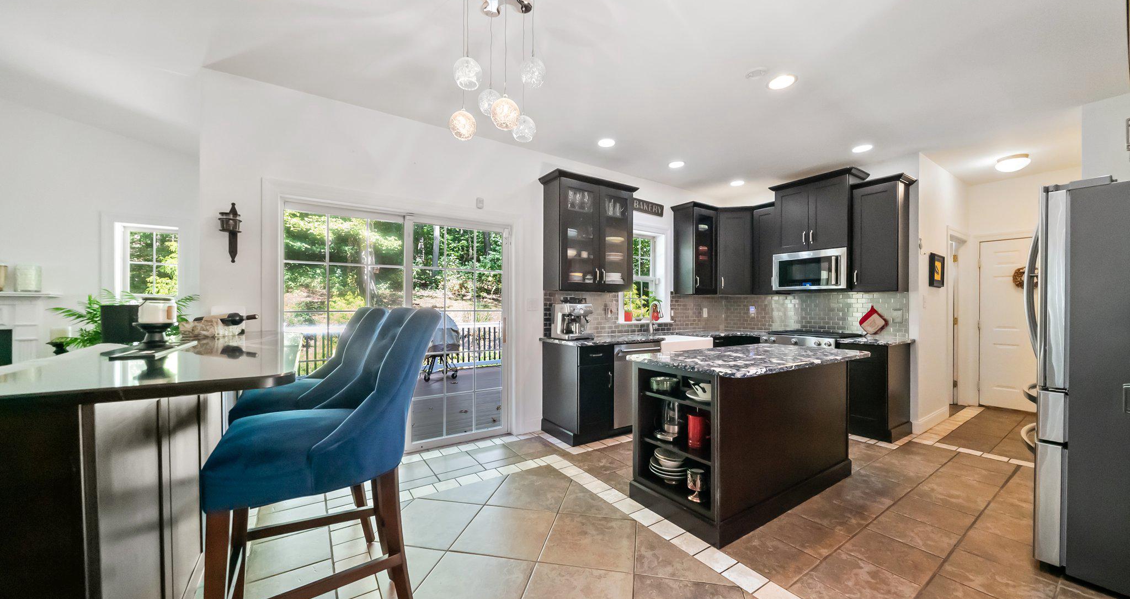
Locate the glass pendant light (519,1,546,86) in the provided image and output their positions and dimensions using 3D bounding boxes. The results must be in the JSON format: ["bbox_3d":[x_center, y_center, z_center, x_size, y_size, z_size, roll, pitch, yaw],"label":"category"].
[{"bbox_3d":[-0.146,-1.185,1.712,0.118,0.430,0.118,0,0,0],"label":"glass pendant light"}]

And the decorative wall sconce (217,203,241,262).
[{"bbox_3d":[-2.130,-0.424,2.414,0.115,0.395,0.130,0,0,-34],"label":"decorative wall sconce"}]

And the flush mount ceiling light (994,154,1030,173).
[{"bbox_3d":[4.426,-1.333,3.723,0.245,0.125,0.245,0,0,-34],"label":"flush mount ceiling light"}]

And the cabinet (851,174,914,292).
[{"bbox_3d":[3.183,-0.624,3.769,0.362,1.086,0.423,0,0,-33],"label":"cabinet"}]

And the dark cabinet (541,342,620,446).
[{"bbox_3d":[0.115,0.849,3.584,0.405,0.890,0.635,0,0,-33],"label":"dark cabinet"}]

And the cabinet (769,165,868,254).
[{"bbox_3d":[2.833,-0.925,4.231,0.456,0.802,0.824,0,0,-33],"label":"cabinet"}]

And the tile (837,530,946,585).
[{"bbox_3d":[1.653,1.296,1.913,0.322,0.010,0.322,0,0,-34],"label":"tile"}]

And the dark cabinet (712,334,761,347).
[{"bbox_3d":[1.928,0.849,4.758,1.000,0.876,0.600,0,0,-33],"label":"dark cabinet"}]

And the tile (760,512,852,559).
[{"bbox_3d":[1.334,1.304,2.112,0.322,0.010,0.322,0,0,-32],"label":"tile"}]

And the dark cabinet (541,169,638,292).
[{"bbox_3d":[0.263,-0.634,3.886,1.000,1.110,0.355,0,0,-34],"label":"dark cabinet"}]

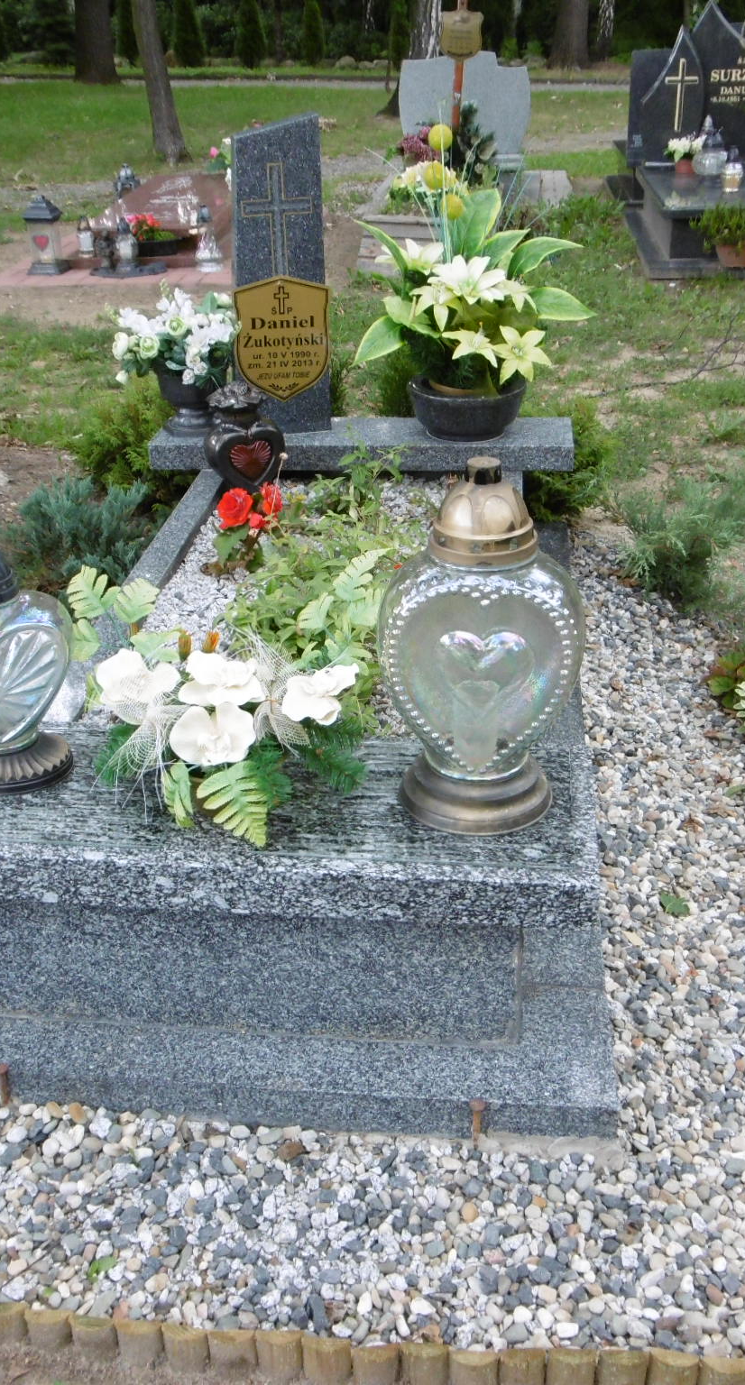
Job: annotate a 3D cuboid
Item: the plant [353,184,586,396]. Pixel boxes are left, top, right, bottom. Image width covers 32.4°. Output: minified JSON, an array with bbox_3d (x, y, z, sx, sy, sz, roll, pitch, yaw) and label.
[{"bbox_3d":[0.217,-0.865,2.741,0.480,0.403,0.365,2,29,6],"label":"plant"}]

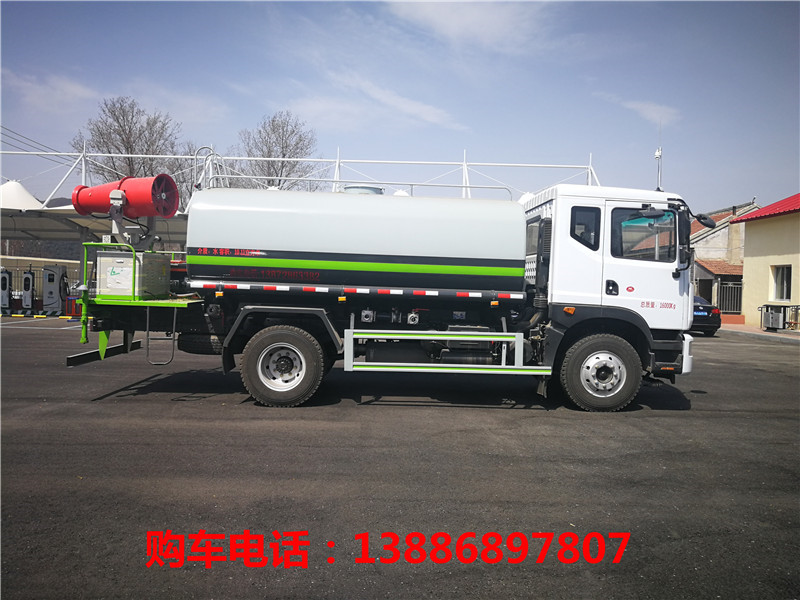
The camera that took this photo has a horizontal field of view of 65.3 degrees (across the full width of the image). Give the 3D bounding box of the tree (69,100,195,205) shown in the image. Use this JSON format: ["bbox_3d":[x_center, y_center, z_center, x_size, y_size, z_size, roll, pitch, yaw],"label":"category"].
[{"bbox_3d":[-16.333,-5.887,37.594,7.210,12.690,7.210,2,1,0],"label":"tree"}]

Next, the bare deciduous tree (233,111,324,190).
[{"bbox_3d":[-7.726,-5.572,39.093,5.750,12.550,5.750,2,1,0],"label":"bare deciduous tree"}]

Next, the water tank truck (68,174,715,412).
[{"bbox_3d":[-0.239,-0.192,9.148,8.450,3.150,2.550,2,1,-3],"label":"water tank truck"}]

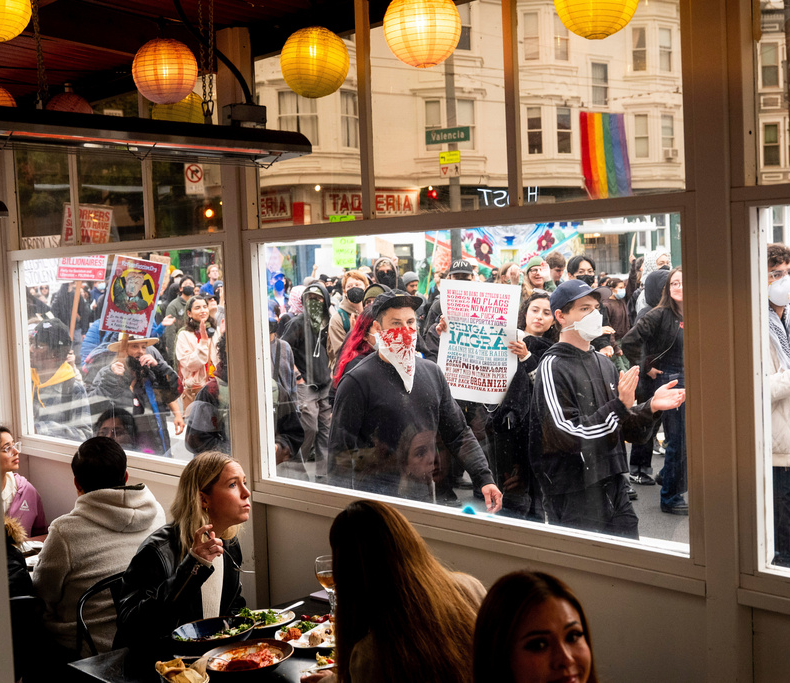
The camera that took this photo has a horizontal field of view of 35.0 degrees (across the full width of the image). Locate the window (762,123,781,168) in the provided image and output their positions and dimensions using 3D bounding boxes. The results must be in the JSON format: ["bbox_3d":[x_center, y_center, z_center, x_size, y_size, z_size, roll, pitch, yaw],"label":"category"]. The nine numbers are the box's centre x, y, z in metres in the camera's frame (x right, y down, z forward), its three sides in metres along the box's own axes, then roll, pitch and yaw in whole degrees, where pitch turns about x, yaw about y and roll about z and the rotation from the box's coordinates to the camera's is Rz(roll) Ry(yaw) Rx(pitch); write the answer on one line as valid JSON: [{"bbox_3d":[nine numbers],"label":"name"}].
[{"bbox_3d":[16.058,-8.383,53.338,0.801,1.888,0.150,-3,4,-4],"label":"window"}]

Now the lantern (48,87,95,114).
[{"bbox_3d":[-1.285,-0.890,4.950,0.200,0.200,0.200,-2,4,0],"label":"lantern"}]

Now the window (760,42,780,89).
[{"bbox_3d":[15.909,-11.707,53.127,0.798,1.953,0.150,-3,4,-4],"label":"window"}]

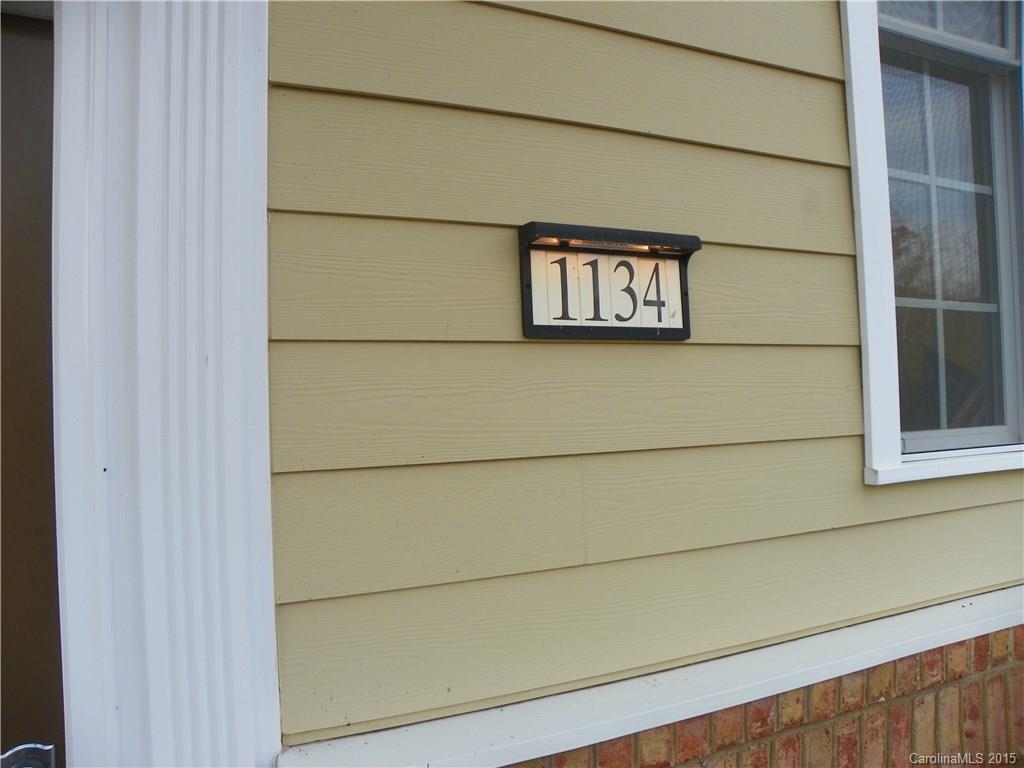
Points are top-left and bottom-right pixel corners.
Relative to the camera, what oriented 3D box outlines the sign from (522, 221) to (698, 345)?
[{"bbox_3d":[0.165,-0.159,1.226,0.305,0.173,0.063,-1,-2,-25],"label":"sign"}]

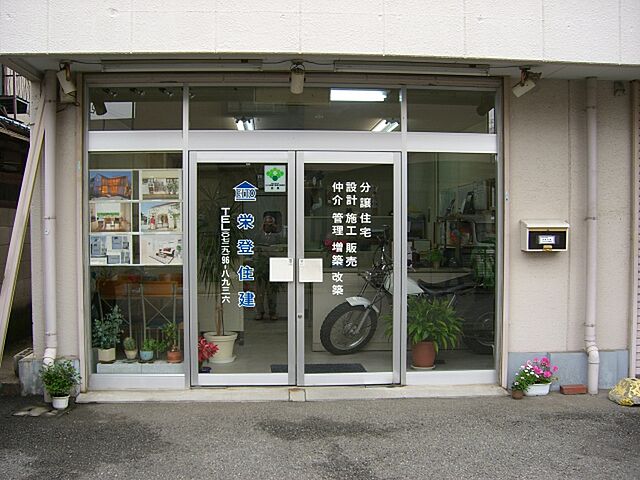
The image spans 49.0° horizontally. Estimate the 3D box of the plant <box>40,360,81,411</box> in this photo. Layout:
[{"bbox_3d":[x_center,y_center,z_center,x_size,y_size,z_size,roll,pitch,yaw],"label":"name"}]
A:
[{"bbox_3d":[-2.031,1.135,5.500,0.313,0.380,0.300,0,2,-4],"label":"plant"}]

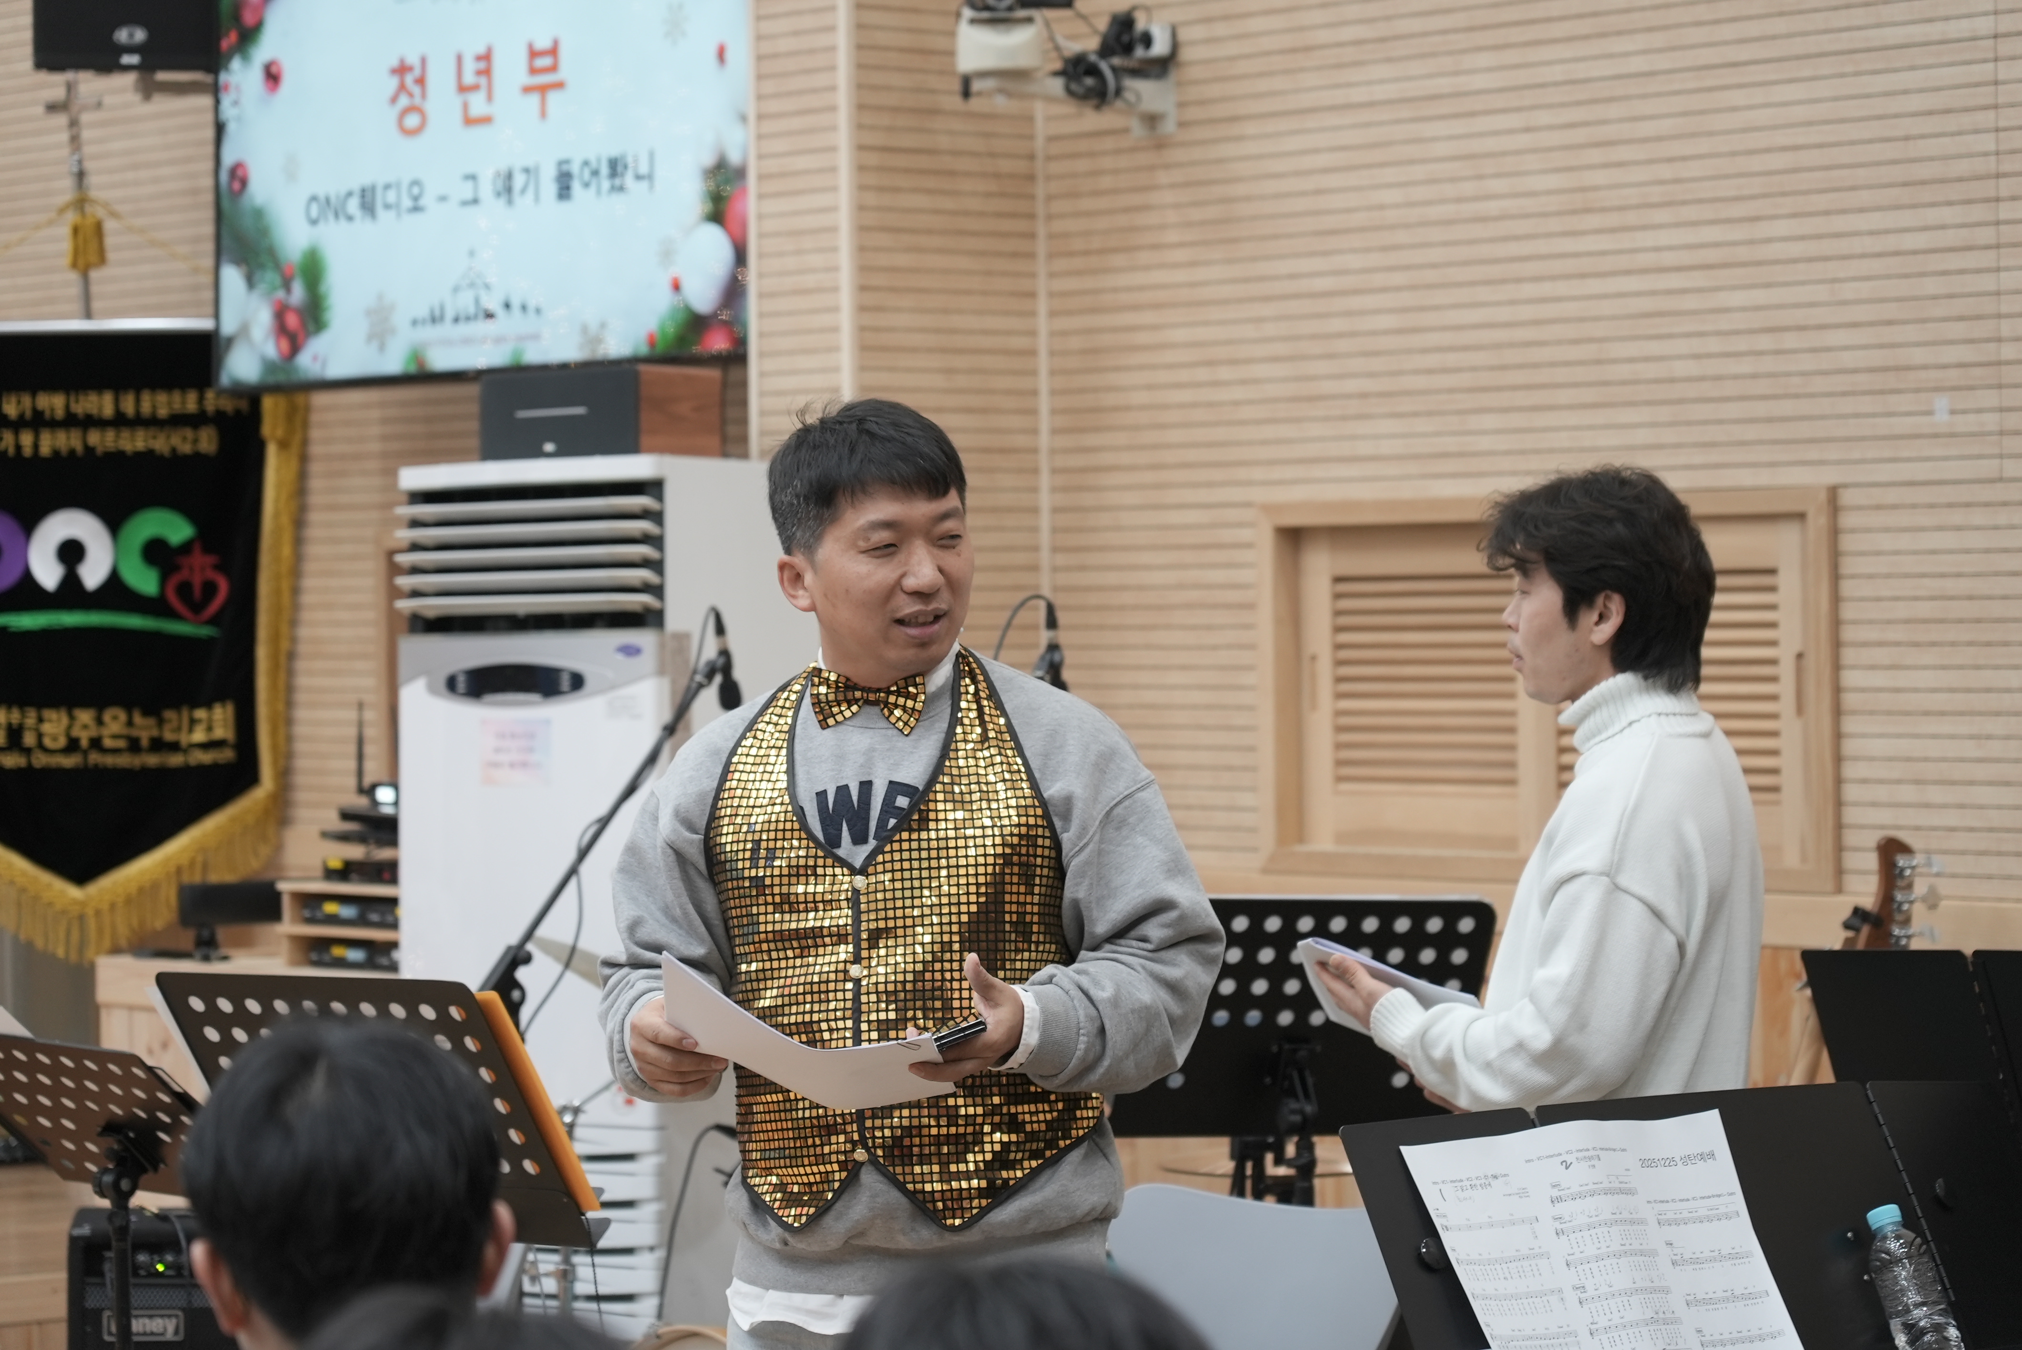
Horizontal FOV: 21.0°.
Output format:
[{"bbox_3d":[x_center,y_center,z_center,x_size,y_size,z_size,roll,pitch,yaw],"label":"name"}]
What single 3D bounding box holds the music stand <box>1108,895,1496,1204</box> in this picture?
[{"bbox_3d":[0.370,0.876,6.900,0.510,1.190,0.470,-1,1,-21],"label":"music stand"}]

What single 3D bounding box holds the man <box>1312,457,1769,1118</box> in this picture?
[{"bbox_3d":[0.565,0.630,5.800,0.460,1.700,0.500,-1,1,13],"label":"man"}]

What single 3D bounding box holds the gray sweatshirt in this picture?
[{"bbox_3d":[-0.097,0.282,5.180,0.560,0.620,0.360,-1,1,14],"label":"gray sweatshirt"}]

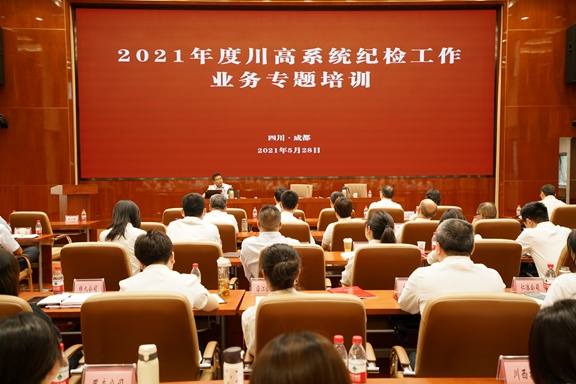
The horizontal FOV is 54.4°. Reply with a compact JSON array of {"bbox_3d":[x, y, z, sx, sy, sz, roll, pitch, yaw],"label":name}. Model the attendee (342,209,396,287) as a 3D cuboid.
[{"bbox_3d":[0.640,0.725,4.250,0.480,1.180,0.720,-1,3,-7],"label":"attendee"}]

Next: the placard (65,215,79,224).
[{"bbox_3d":[-2.701,0.353,6.987,0.180,0.095,0.075,0,3,-1],"label":"placard"}]

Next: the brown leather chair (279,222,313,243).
[{"bbox_3d":[-0.017,0.740,5.481,0.620,0.970,0.620,0,3,-1],"label":"brown leather chair"}]

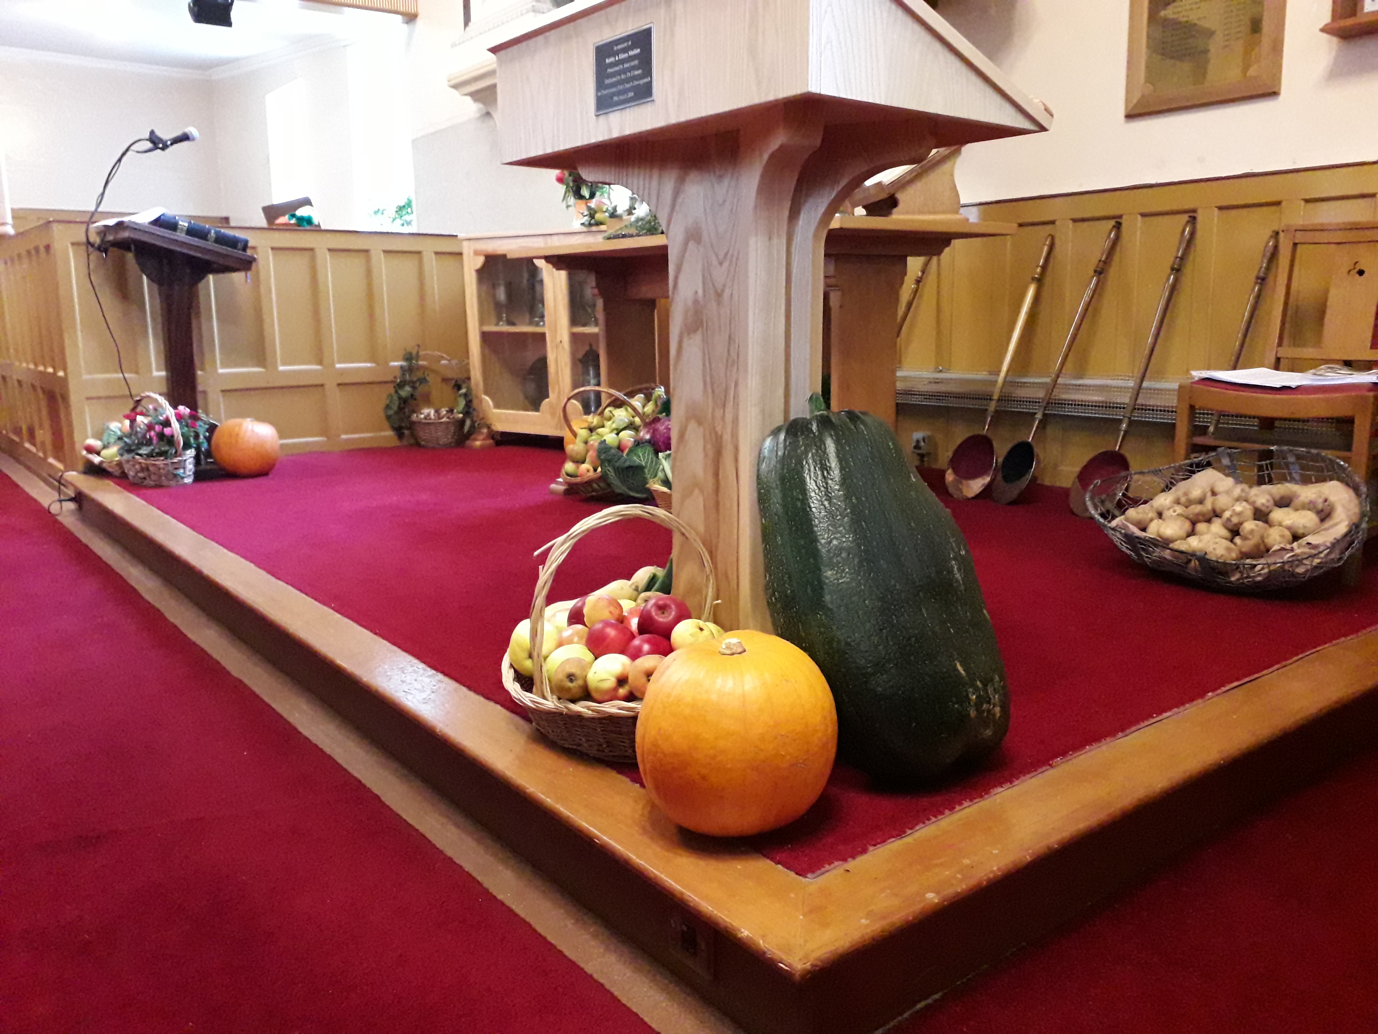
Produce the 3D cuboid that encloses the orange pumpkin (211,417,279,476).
[{"bbox_3d":[-1.854,-0.294,4.500,0.270,0.244,0.270,0,10,0],"label":"orange pumpkin"}]

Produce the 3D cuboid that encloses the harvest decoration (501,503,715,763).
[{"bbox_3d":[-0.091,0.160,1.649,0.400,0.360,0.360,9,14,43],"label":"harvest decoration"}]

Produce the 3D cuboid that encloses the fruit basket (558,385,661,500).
[{"bbox_3d":[-0.301,-0.303,4.146,0.380,0.370,0.360,1,10,6],"label":"fruit basket"}]

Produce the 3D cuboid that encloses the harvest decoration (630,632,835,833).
[{"bbox_3d":[0.059,0.269,1.350,0.252,0.252,0.252,0,10,0],"label":"harvest decoration"}]

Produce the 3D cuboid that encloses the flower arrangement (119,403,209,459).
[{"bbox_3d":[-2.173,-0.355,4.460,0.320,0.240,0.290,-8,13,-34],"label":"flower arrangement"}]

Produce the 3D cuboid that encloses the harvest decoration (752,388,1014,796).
[{"bbox_3d":[0.283,0.084,1.621,0.300,0.570,0.280,-13,-8,0],"label":"harvest decoration"}]

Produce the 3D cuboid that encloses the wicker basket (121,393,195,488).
[{"bbox_3d":[-2.175,-0.328,4.406,0.270,0.355,0.270,-8,13,-34],"label":"wicker basket"}]

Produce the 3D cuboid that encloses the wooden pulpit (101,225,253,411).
[{"bbox_3d":[-2.103,-0.685,4.492,0.490,1.020,0.500,-8,13,-37],"label":"wooden pulpit"}]

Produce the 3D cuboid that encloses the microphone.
[{"bbox_3d":[-2.078,-1.524,4.337,0.190,0.085,0.055,-31,26,-31],"label":"microphone"}]

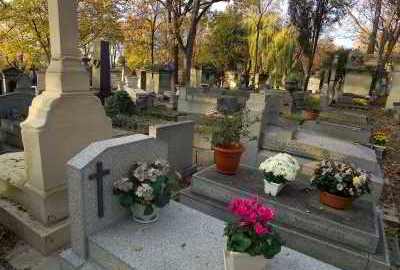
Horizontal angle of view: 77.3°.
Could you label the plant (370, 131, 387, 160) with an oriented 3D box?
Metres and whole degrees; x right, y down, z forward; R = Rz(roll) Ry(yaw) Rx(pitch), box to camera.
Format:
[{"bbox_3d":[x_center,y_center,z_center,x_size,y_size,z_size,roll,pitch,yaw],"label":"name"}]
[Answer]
[{"bbox_3d":[2.618,0.148,3.636,0.233,0.407,0.233,13,16,35],"label":"plant"}]

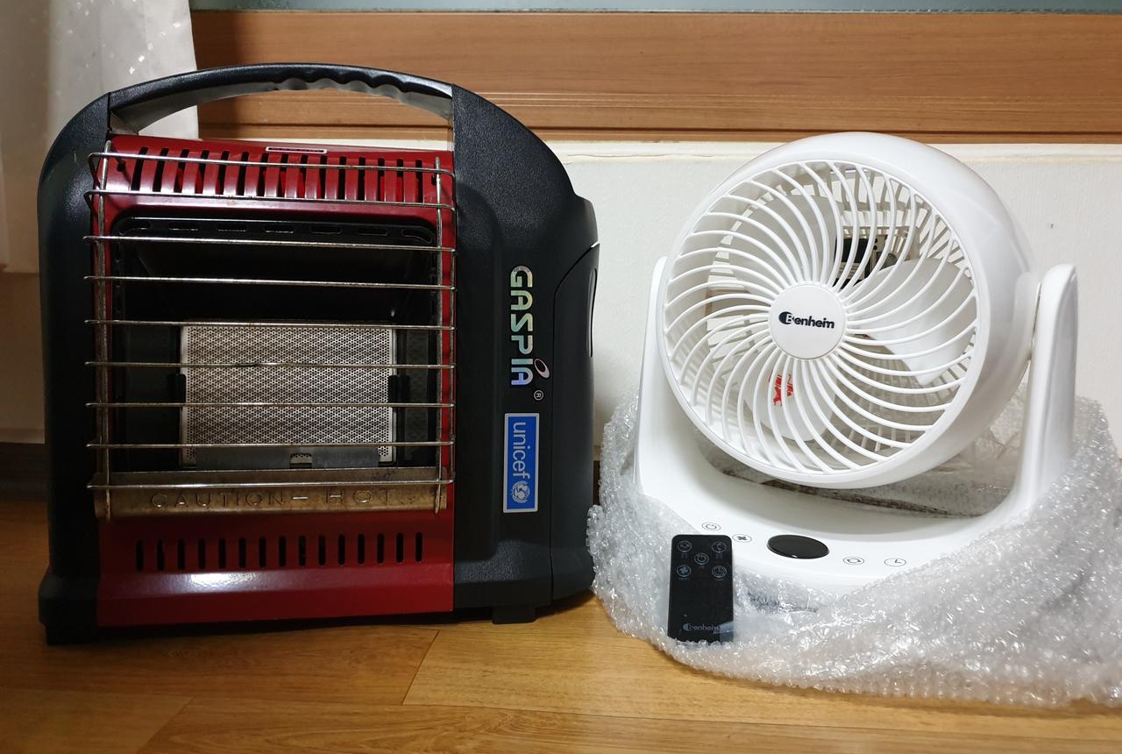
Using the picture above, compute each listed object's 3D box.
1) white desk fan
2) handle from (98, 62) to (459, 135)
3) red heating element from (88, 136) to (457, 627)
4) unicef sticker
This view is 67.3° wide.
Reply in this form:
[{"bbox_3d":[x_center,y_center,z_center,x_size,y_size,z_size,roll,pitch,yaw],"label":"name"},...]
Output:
[{"bbox_3d":[0.200,-0.013,0.643,0.312,0.325,0.240,8,9,29],"label":"white desk fan"},{"bbox_3d":[-0.183,-0.194,0.579,0.212,0.047,0.075,0,5,-10],"label":"handle"},{"bbox_3d":[-0.173,-0.001,0.529,0.212,0.297,0.075,0,5,-10],"label":"red heating element"},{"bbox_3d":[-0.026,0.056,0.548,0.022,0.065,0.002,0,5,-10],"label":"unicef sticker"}]

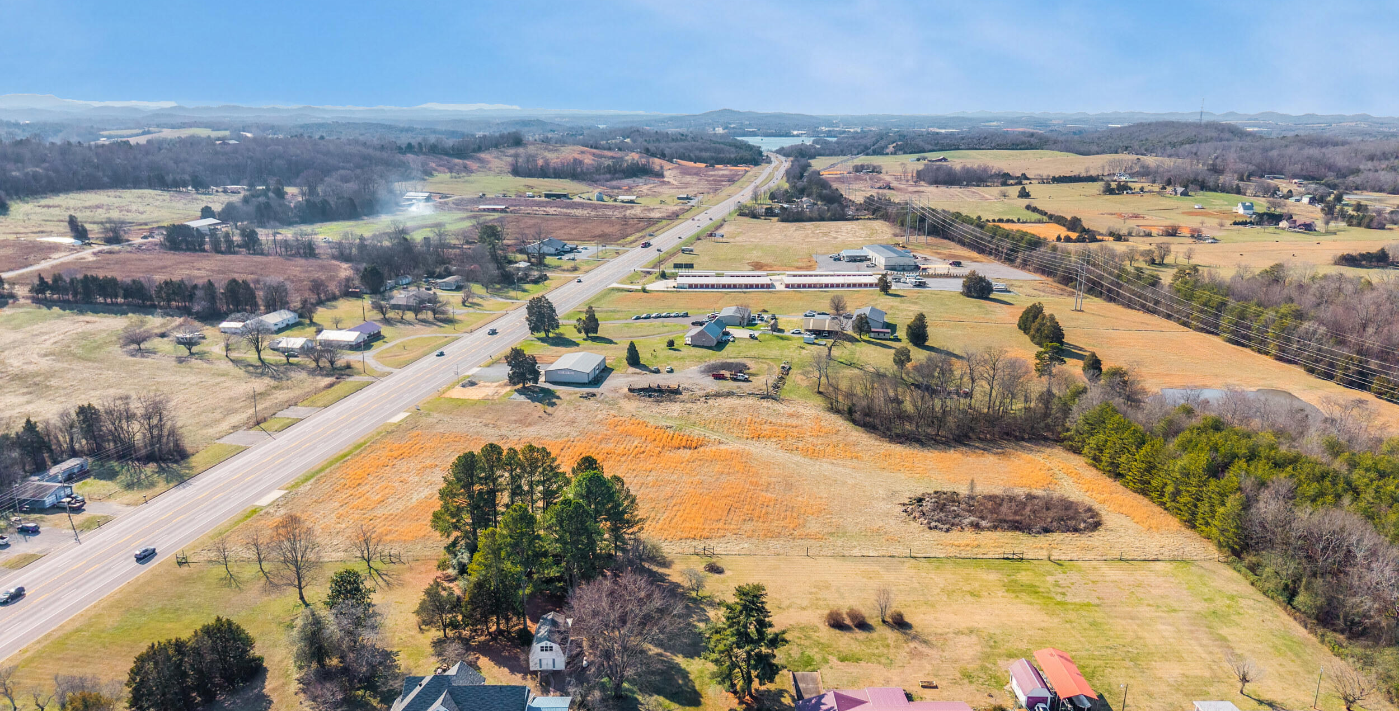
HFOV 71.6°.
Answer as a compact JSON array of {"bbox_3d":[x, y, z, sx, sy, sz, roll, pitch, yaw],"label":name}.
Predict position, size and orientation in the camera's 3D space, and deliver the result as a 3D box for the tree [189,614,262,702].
[{"bbox_3d":[-72.627,46.006,148.723,10.360,11.700,10.360,0,14,0],"label":"tree"}]

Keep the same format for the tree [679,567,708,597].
[{"bbox_3d":[-1.106,41.808,178.347,5.220,5.500,5.220,0,14,0],"label":"tree"}]

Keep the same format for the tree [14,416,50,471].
[{"bbox_3d":[-165.945,22.067,241.778,7.500,13.600,7.500,0,14,0],"label":"tree"}]

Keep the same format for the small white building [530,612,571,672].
[{"bbox_3d":[-25.033,48.041,163.258,5.900,5.400,9.400,0,14,-2],"label":"small white building"}]

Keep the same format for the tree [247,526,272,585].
[{"bbox_3d":[-85.390,37.245,188.367,4.700,9.500,4.700,0,14,0],"label":"tree"}]

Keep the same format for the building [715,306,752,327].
[{"bbox_3d":[15.576,-17.076,420.324,12.300,4.700,18.000,2,14,9],"label":"building"}]

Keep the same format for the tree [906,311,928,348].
[{"bbox_3d":[84.370,-10.250,376.260,8.480,13.670,8.480,0,14,0],"label":"tree"}]

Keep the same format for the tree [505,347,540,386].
[{"bbox_3d":[-57.430,3.770,315.620,11.380,13.230,11.380,0,14,0],"label":"tree"}]

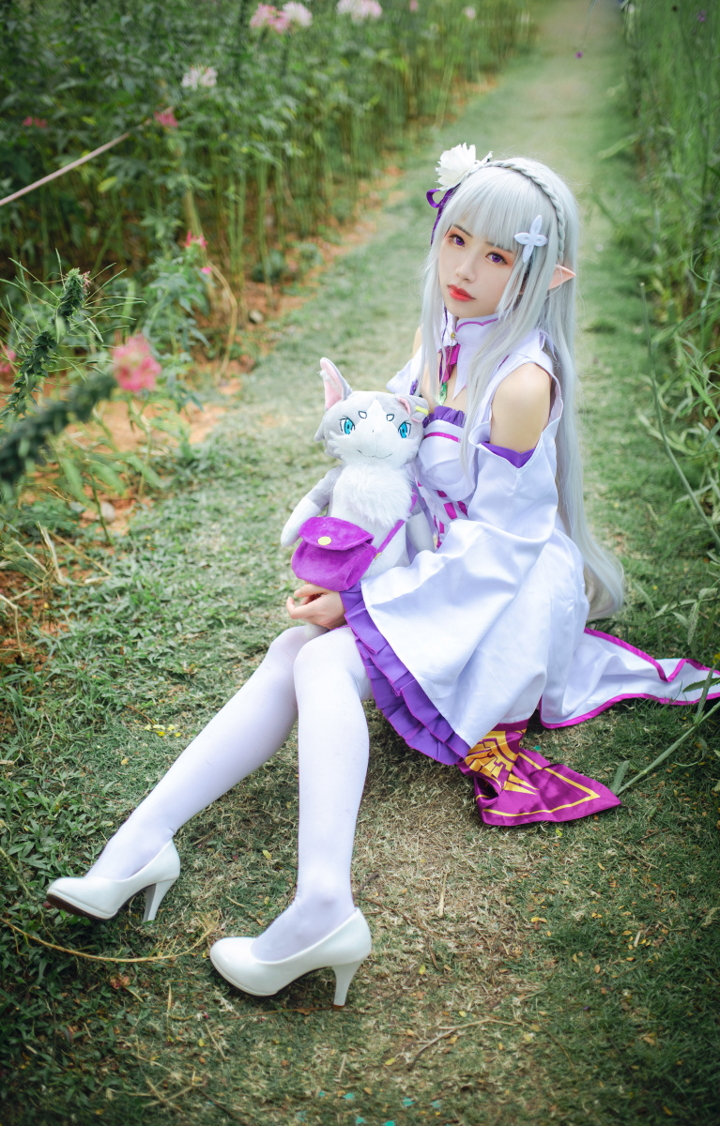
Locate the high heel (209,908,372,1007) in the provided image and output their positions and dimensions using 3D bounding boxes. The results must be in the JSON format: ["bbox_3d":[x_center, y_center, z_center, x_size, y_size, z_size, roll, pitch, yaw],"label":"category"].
[{"bbox_3d":[-0.097,0.497,1.448,0.222,0.155,0.080,10,32,16],"label":"high heel"}]

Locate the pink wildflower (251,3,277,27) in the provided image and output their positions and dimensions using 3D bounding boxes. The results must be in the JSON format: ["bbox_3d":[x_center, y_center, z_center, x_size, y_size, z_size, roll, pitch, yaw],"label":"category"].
[{"bbox_3d":[-0.358,-2.054,4.100,0.100,0.090,0.100,-2,31,-4],"label":"pink wildflower"}]

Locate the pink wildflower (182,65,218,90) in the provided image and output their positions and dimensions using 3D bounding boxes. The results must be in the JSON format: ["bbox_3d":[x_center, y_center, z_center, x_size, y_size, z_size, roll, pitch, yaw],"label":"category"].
[{"bbox_3d":[-0.513,-1.552,3.500,0.112,0.085,0.112,-4,31,-7],"label":"pink wildflower"}]

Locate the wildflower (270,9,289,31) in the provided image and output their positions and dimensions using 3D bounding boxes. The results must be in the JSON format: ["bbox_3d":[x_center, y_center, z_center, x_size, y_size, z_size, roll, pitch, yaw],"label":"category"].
[{"bbox_3d":[-0.299,-2.032,4.100,0.080,0.075,0.080,-2,31,-3],"label":"wildflower"}]

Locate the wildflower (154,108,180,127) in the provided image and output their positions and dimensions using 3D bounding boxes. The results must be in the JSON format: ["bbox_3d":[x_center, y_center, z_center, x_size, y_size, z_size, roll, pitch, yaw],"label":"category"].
[{"bbox_3d":[-0.583,-1.342,3.300,0.080,0.062,0.080,-5,31,-8],"label":"wildflower"}]

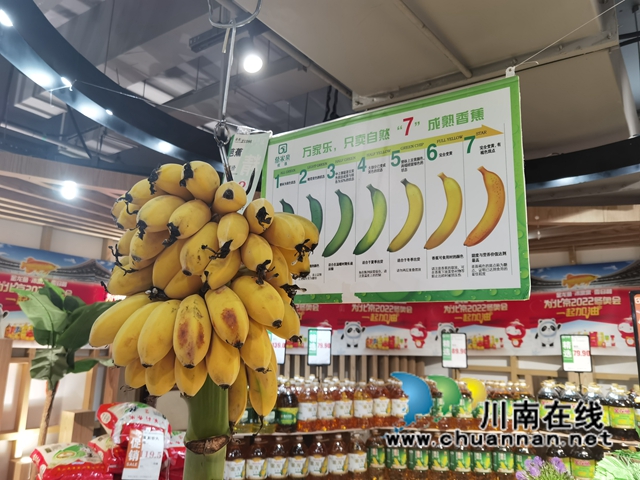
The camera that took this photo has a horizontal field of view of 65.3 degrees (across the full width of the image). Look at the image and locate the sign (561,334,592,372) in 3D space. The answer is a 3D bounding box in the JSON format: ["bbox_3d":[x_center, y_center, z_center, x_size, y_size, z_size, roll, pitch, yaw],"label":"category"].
[{"bbox_3d":[1.656,0.732,3.220,0.168,0.230,0.015,-5,-13,25],"label":"sign"}]

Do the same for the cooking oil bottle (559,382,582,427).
[{"bbox_3d":[1.738,1.160,3.468,0.150,0.335,0.140,-7,-14,33],"label":"cooking oil bottle"}]

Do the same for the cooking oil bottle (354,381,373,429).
[{"bbox_3d":[0.295,1.113,3.370,0.125,0.305,0.130,6,-13,-24],"label":"cooking oil bottle"}]

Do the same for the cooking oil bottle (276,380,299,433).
[{"bbox_3d":[-0.209,1.071,3.210,0.138,0.300,0.138,3,-12,-9],"label":"cooking oil bottle"}]

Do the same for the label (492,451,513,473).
[{"bbox_3d":[1.125,1.360,3.060,0.127,0.125,0.030,0,-12,6],"label":"label"}]

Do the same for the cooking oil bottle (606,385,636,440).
[{"bbox_3d":[1.866,1.062,3.090,0.155,0.332,0.155,-6,-14,31],"label":"cooking oil bottle"}]

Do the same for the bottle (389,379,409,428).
[{"bbox_3d":[0.574,1.189,3.631,0.132,0.322,0.130,1,-12,-5],"label":"bottle"}]

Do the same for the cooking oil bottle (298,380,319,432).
[{"bbox_3d":[-0.074,1.074,3.230,0.125,0.302,0.130,6,-13,-24],"label":"cooking oil bottle"}]

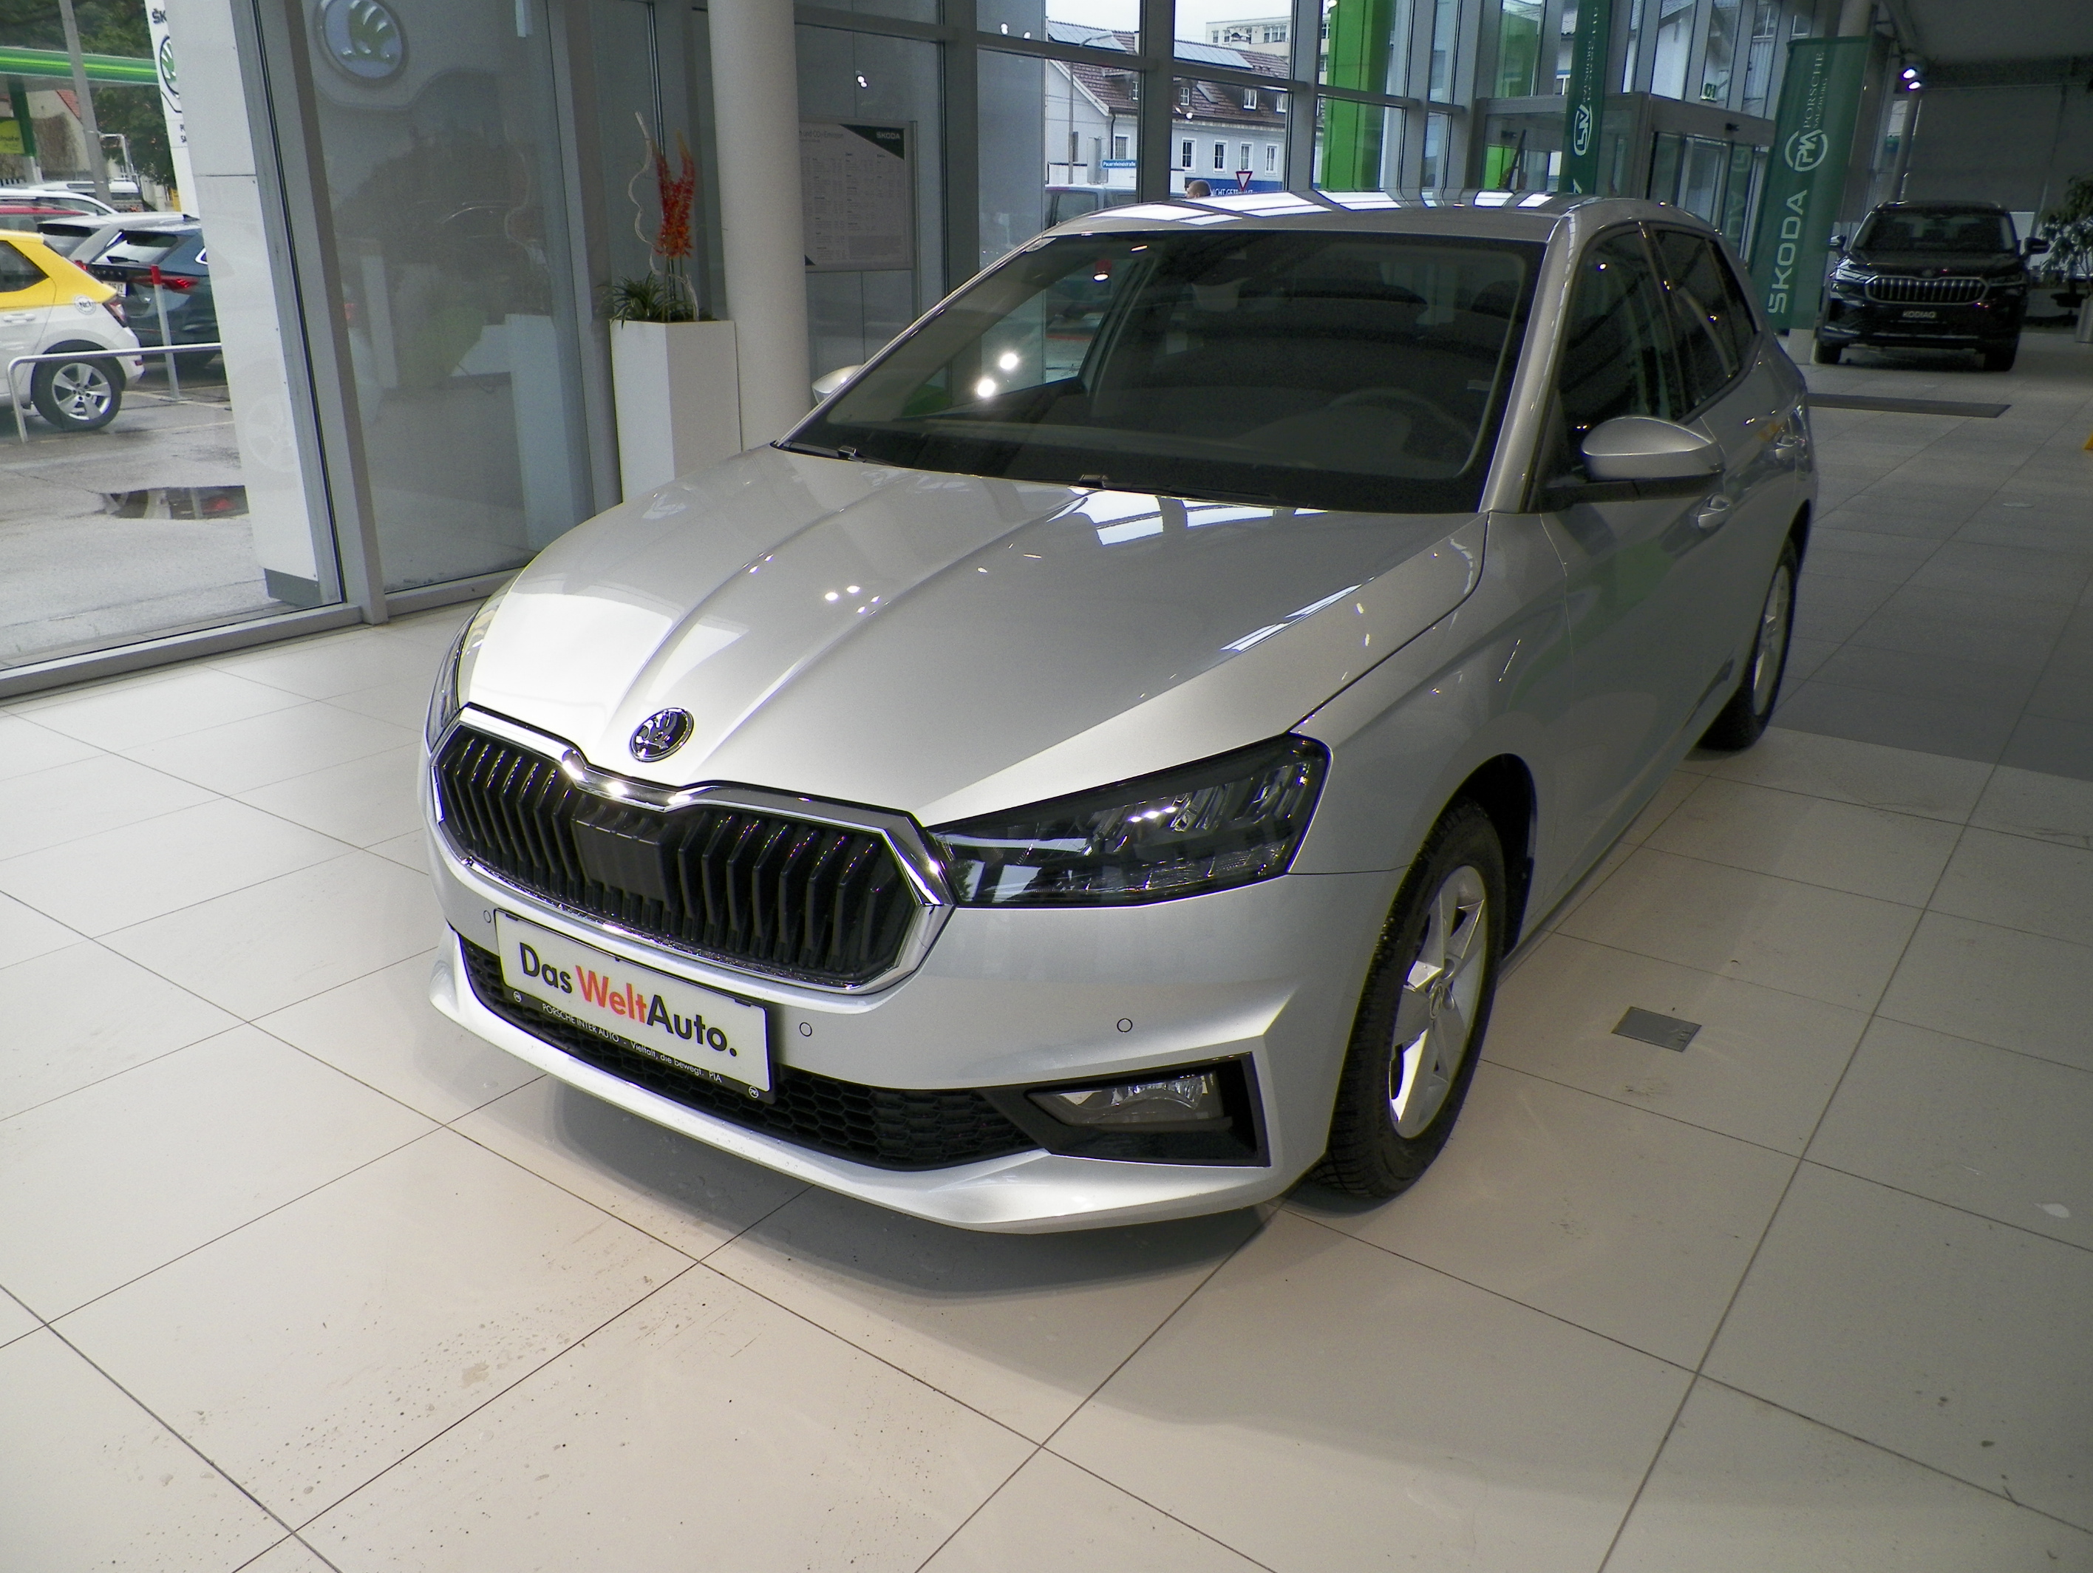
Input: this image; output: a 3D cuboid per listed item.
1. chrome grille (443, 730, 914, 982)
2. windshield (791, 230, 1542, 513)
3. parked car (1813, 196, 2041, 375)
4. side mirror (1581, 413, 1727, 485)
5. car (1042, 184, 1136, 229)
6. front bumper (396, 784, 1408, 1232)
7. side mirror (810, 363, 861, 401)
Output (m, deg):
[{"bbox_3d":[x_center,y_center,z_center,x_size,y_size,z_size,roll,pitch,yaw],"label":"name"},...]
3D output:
[{"bbox_3d":[-0.529,0.085,2.019,0.960,0.260,0.130,13,24,32],"label":"chrome grille"},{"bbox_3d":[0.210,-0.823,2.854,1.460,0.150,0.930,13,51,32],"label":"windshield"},{"bbox_3d":[9.940,-5.660,17.050,1.950,1.660,4.720,11,23,28],"label":"parked car"},{"bbox_3d":[0.972,-0.543,2.473,0.210,0.140,0.140,13,24,32],"label":"side mirror"},{"bbox_3d":[0.807,-9.454,26.745,1.900,1.990,4.800,5,21,14],"label":"car"},{"bbox_3d":[-0.419,0.208,2.235,1.760,0.480,0.530,13,24,32],"label":"front bumper"},{"bbox_3d":[-0.492,-0.873,3.410,0.210,0.140,0.140,13,24,32],"label":"side mirror"}]

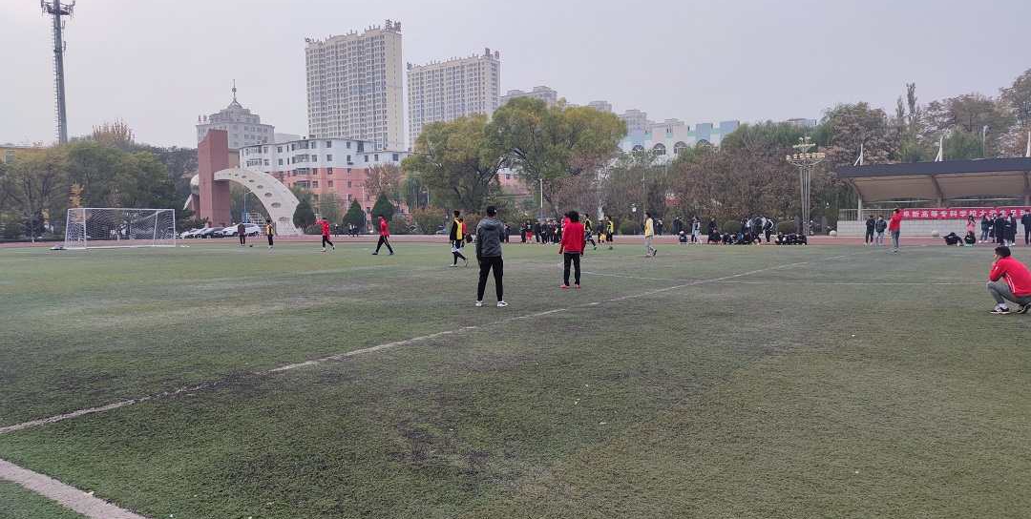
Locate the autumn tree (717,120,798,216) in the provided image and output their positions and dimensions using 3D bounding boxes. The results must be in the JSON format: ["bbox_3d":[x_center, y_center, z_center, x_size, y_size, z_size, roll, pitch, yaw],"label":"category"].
[{"bbox_3d":[25.491,-8.438,75.000,8.410,11.670,8.410,-1,3,0],"label":"autumn tree"}]

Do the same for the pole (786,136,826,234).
[{"bbox_3d":[25.738,-6.504,63.500,3.560,8.790,3.560,-1,3,0],"label":"pole"}]

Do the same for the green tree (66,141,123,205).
[{"bbox_3d":[-47.704,-7.843,81.000,6.810,11.250,6.810,-1,3,0],"label":"green tree"}]

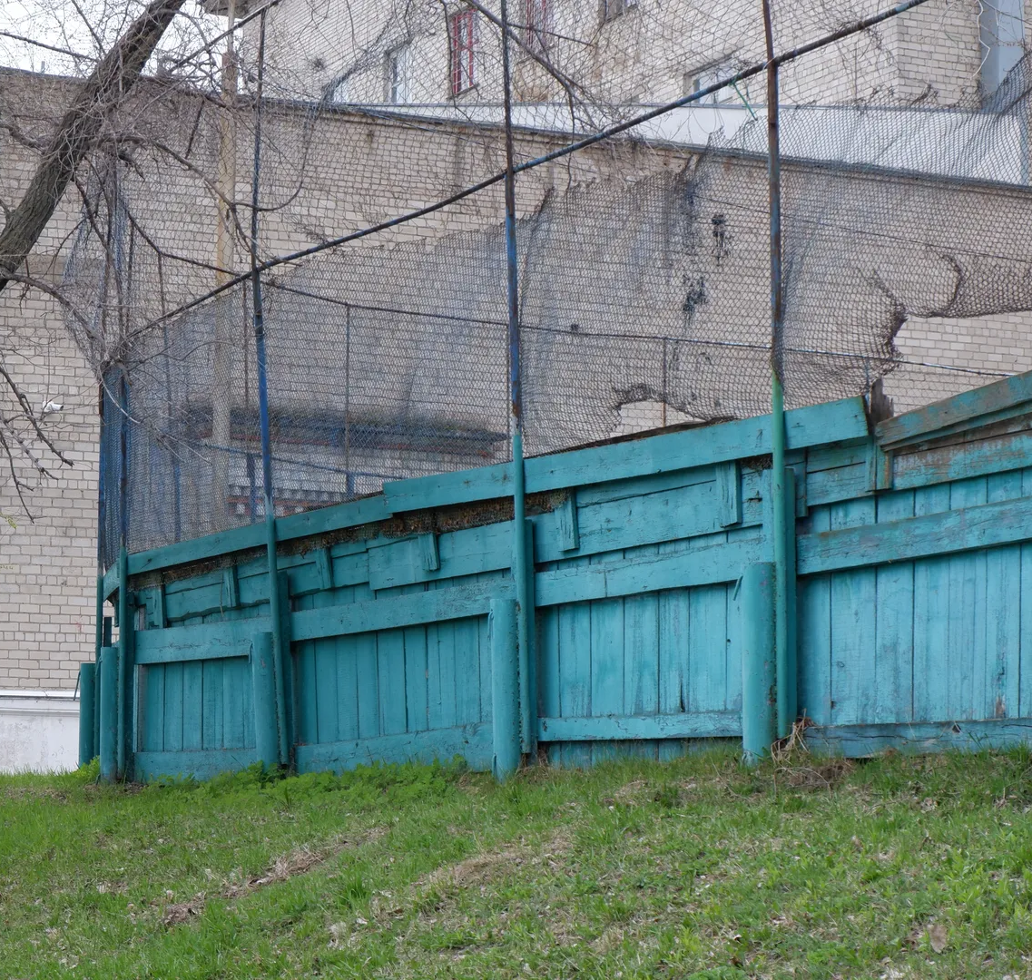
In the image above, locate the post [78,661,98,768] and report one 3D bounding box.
[{"bbox_3d":[-2.981,1.592,19.300,0.110,0.770,0.110,3,-7,-28],"label":"post"}]

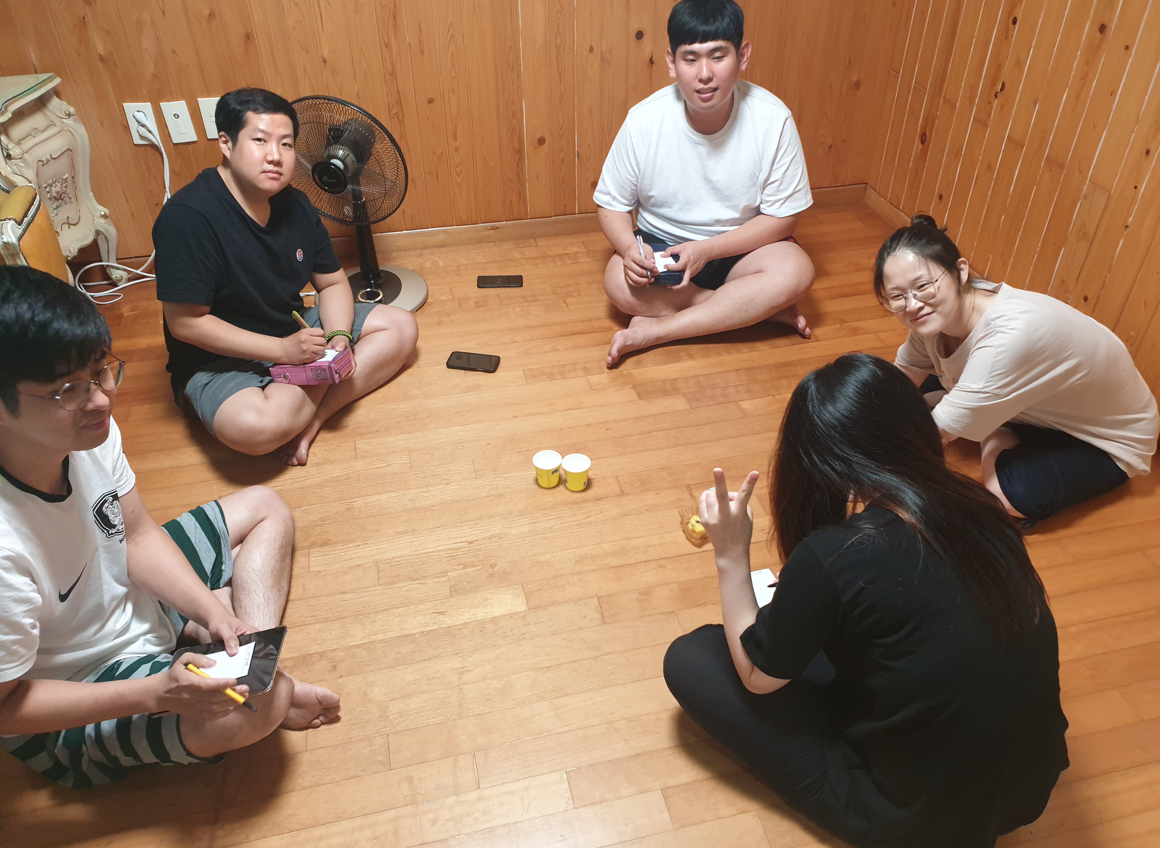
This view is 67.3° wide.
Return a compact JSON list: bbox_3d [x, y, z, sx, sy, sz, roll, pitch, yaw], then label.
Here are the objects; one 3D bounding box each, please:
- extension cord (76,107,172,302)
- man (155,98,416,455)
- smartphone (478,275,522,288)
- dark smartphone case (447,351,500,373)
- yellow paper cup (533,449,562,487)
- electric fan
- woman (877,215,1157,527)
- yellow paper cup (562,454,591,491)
[{"bbox_3d":[-1.471,-0.678,2.772,0.381,0.567,0.159,-9,38,-11],"label":"extension cord"},{"bbox_3d":[-0.812,-0.449,2.249,0.640,0.855,0.690,28,45,32],"label":"man"},{"bbox_3d":[-0.274,-0.489,2.999,0.155,0.010,0.071,-2,37,-2],"label":"smartphone"},{"bbox_3d":[-0.314,-0.183,2.590,0.154,0.011,0.077,6,37,9],"label":"dark smartphone case"},{"bbox_3d":[-0.078,0.116,2.143,0.073,0.071,0.073,0,37,0],"label":"yellow paper cup"},{"bbox_3d":[-0.717,-0.695,2.718,0.425,0.680,0.380,7,38,9],"label":"electric fan"},{"bbox_3d":[1.022,-0.182,2.050,0.780,0.650,0.600,-12,39,-15],"label":"woman"},{"bbox_3d":[-0.007,0.123,2.133,0.073,0.071,0.073,0,37,0],"label":"yellow paper cup"}]

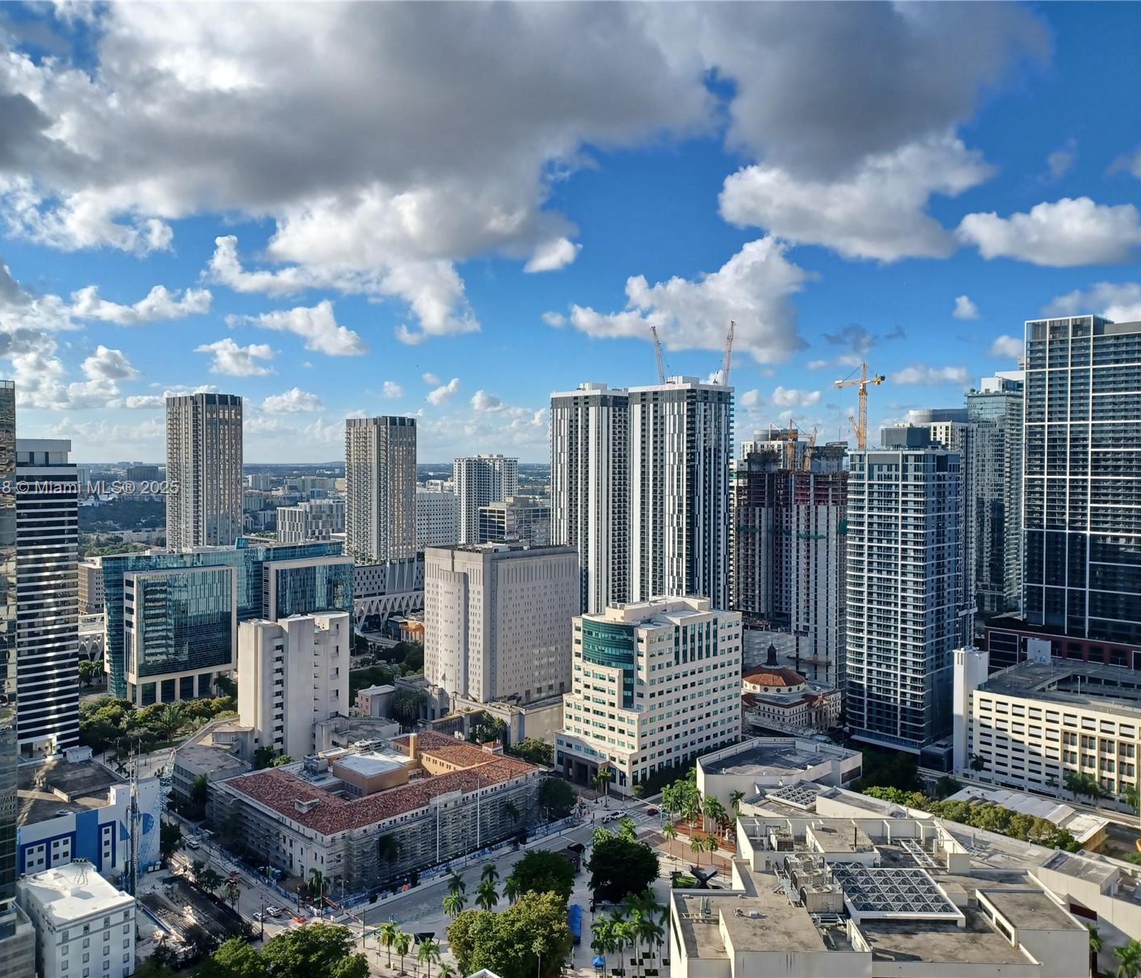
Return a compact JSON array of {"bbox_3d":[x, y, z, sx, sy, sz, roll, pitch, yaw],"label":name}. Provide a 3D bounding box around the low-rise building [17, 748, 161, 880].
[{"bbox_3d":[-144.418,94.585,271.113,43.500,26.500,34.000,2,2,45],"label":"low-rise building"}]

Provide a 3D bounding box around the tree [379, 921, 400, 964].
[{"bbox_3d":[-41.000,103.270,213.410,4.900,10.400,4.900,0,2,0],"label":"tree"}]

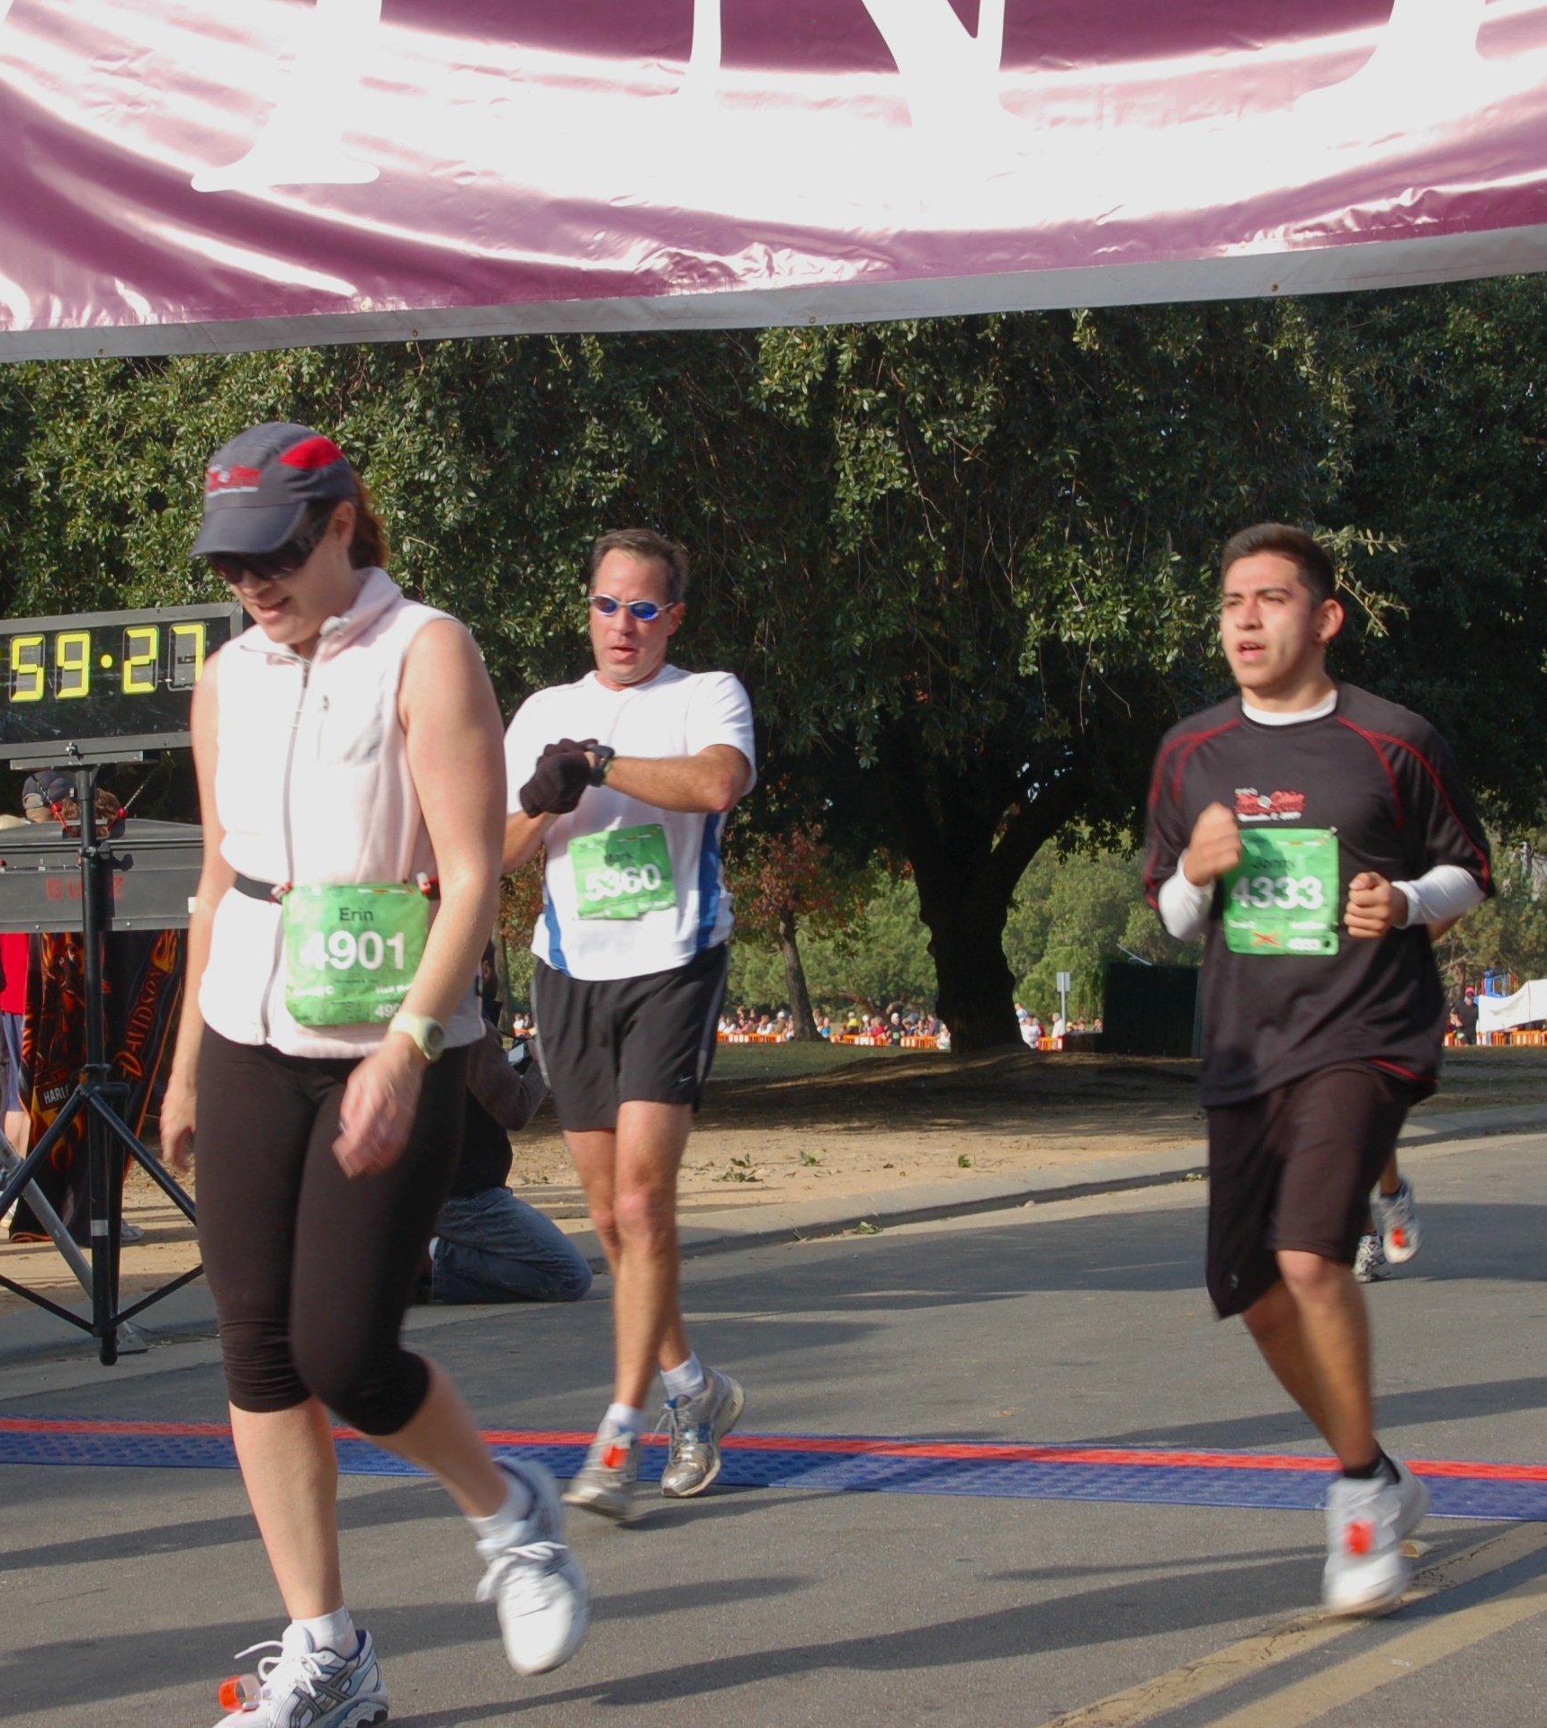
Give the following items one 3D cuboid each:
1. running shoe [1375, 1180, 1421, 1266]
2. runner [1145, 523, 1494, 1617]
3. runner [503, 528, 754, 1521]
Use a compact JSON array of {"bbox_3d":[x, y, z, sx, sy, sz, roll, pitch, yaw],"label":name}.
[{"bbox_3d":[1.891,1.085,13.100,0.105,0.115,0.280,0,41,13],"label":"running shoe"},{"bbox_3d":[0.857,0.314,6.800,0.540,1.710,0.720,-1,-1,27],"label":"runner"},{"bbox_3d":[-0.271,0.285,7.850,0.500,1.770,0.600,0,-1,21],"label":"runner"}]

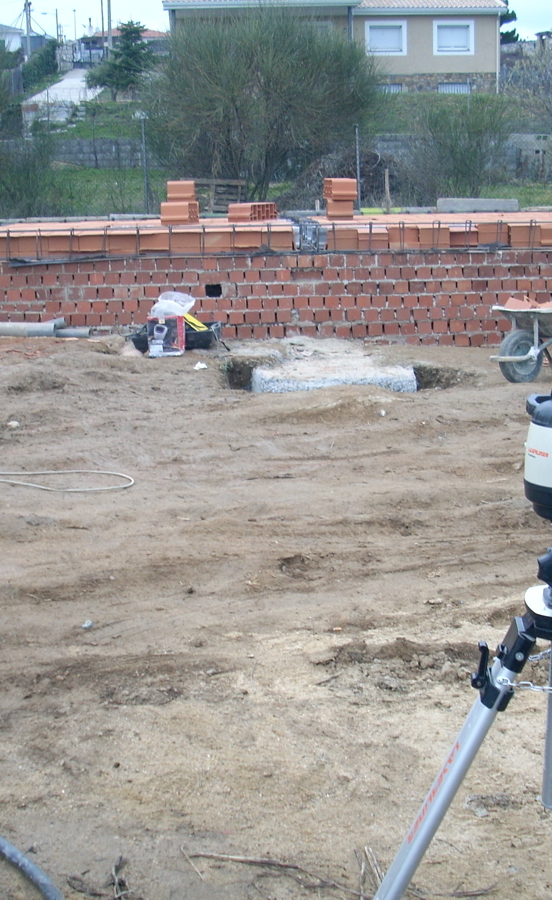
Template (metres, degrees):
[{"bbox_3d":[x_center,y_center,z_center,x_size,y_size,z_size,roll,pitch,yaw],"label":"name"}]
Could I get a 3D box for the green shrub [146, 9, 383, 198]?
[{"bbox_3d":[-0.168,-5.013,18.718,3.496,2.782,3.100,-1,12,0],"label":"green shrub"}]

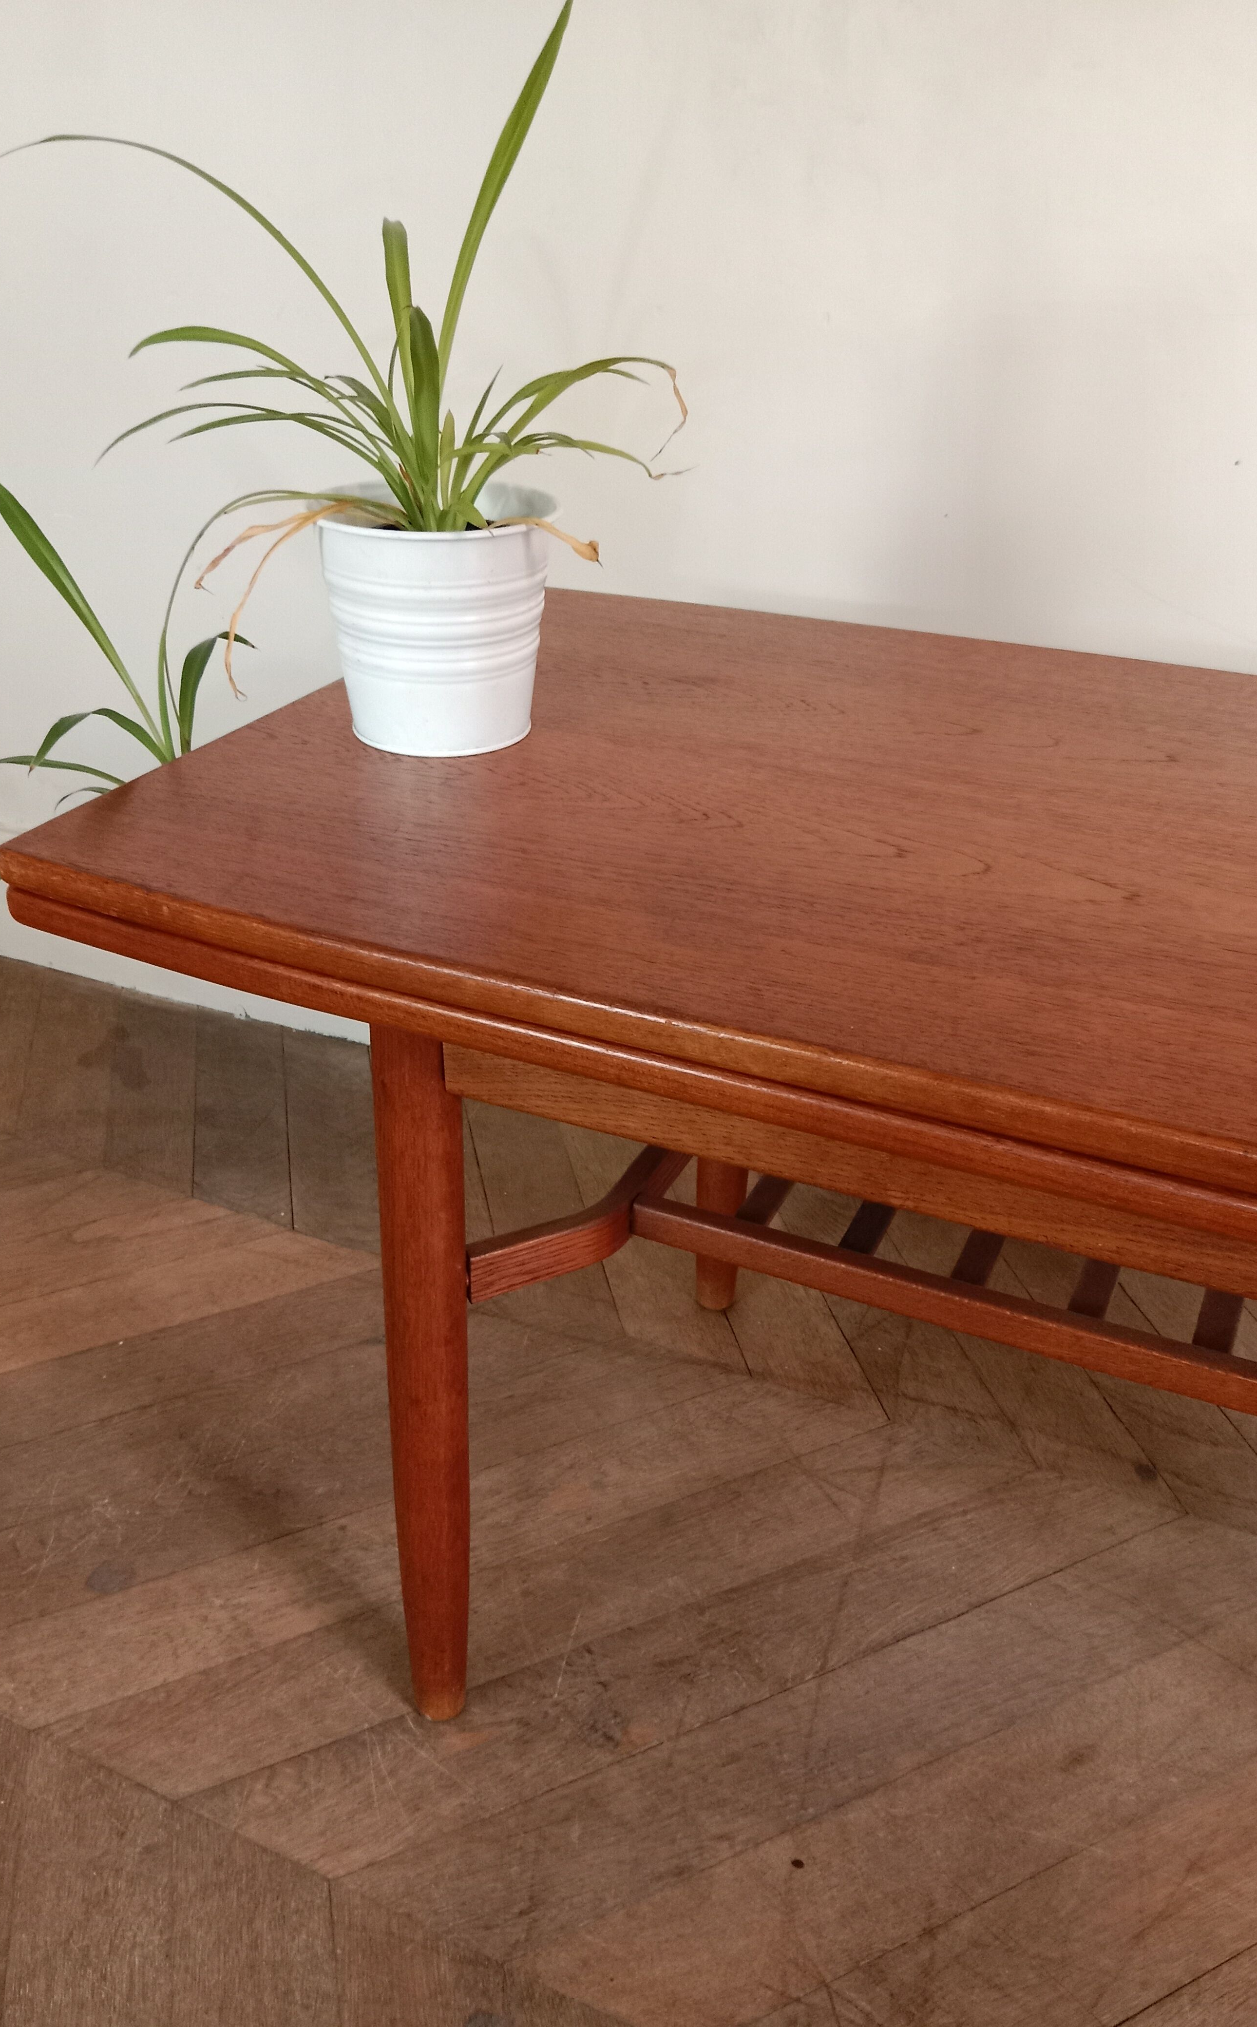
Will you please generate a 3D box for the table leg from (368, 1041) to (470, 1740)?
[{"bbox_3d":[-0.108,0.212,0.862,0.046,0.505,0.046,2,30,-1],"label":"table leg"}]

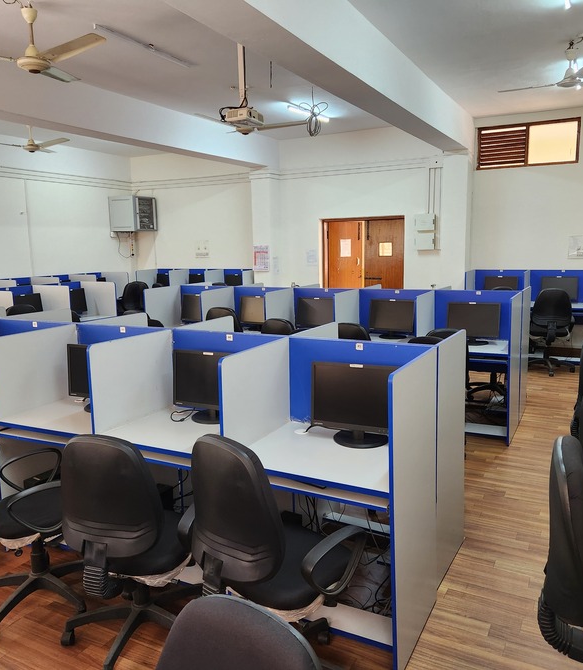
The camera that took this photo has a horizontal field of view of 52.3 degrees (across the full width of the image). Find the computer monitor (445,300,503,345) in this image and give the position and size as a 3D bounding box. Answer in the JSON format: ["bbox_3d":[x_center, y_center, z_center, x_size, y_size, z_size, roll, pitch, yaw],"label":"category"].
[{"bbox_3d":[1.590,-0.099,5.164,0.440,0.355,0.215,3,10,27],"label":"computer monitor"}]

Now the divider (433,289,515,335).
[{"bbox_3d":[1.623,-0.174,5.202,0.730,0.430,0.030,3,10,27],"label":"divider"}]

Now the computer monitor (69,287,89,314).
[{"bbox_3d":[-2.784,-0.414,7.568,0.200,0.340,0.430,3,10,27],"label":"computer monitor"}]

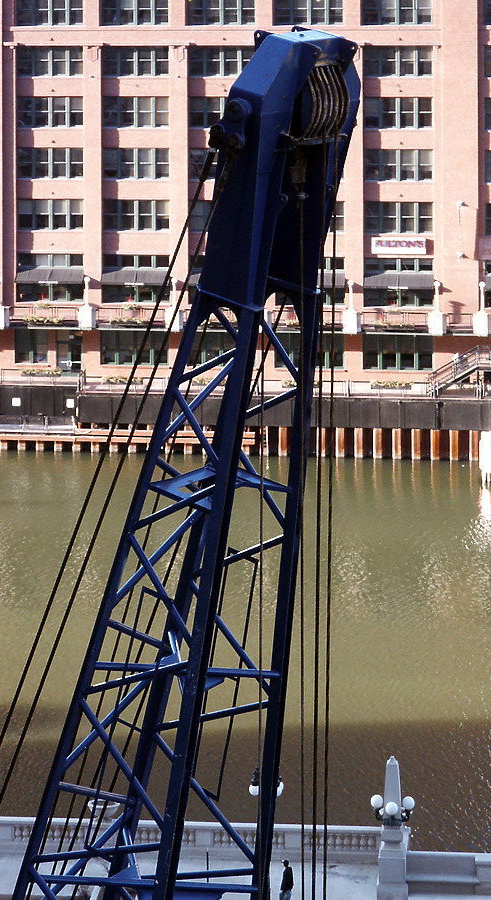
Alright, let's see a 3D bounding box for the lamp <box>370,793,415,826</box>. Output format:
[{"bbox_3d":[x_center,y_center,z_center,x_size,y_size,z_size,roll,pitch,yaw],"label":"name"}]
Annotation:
[{"bbox_3d":[4.375,10.678,78.000,1.320,0.900,1.300,1,12,5],"label":"lamp"}]

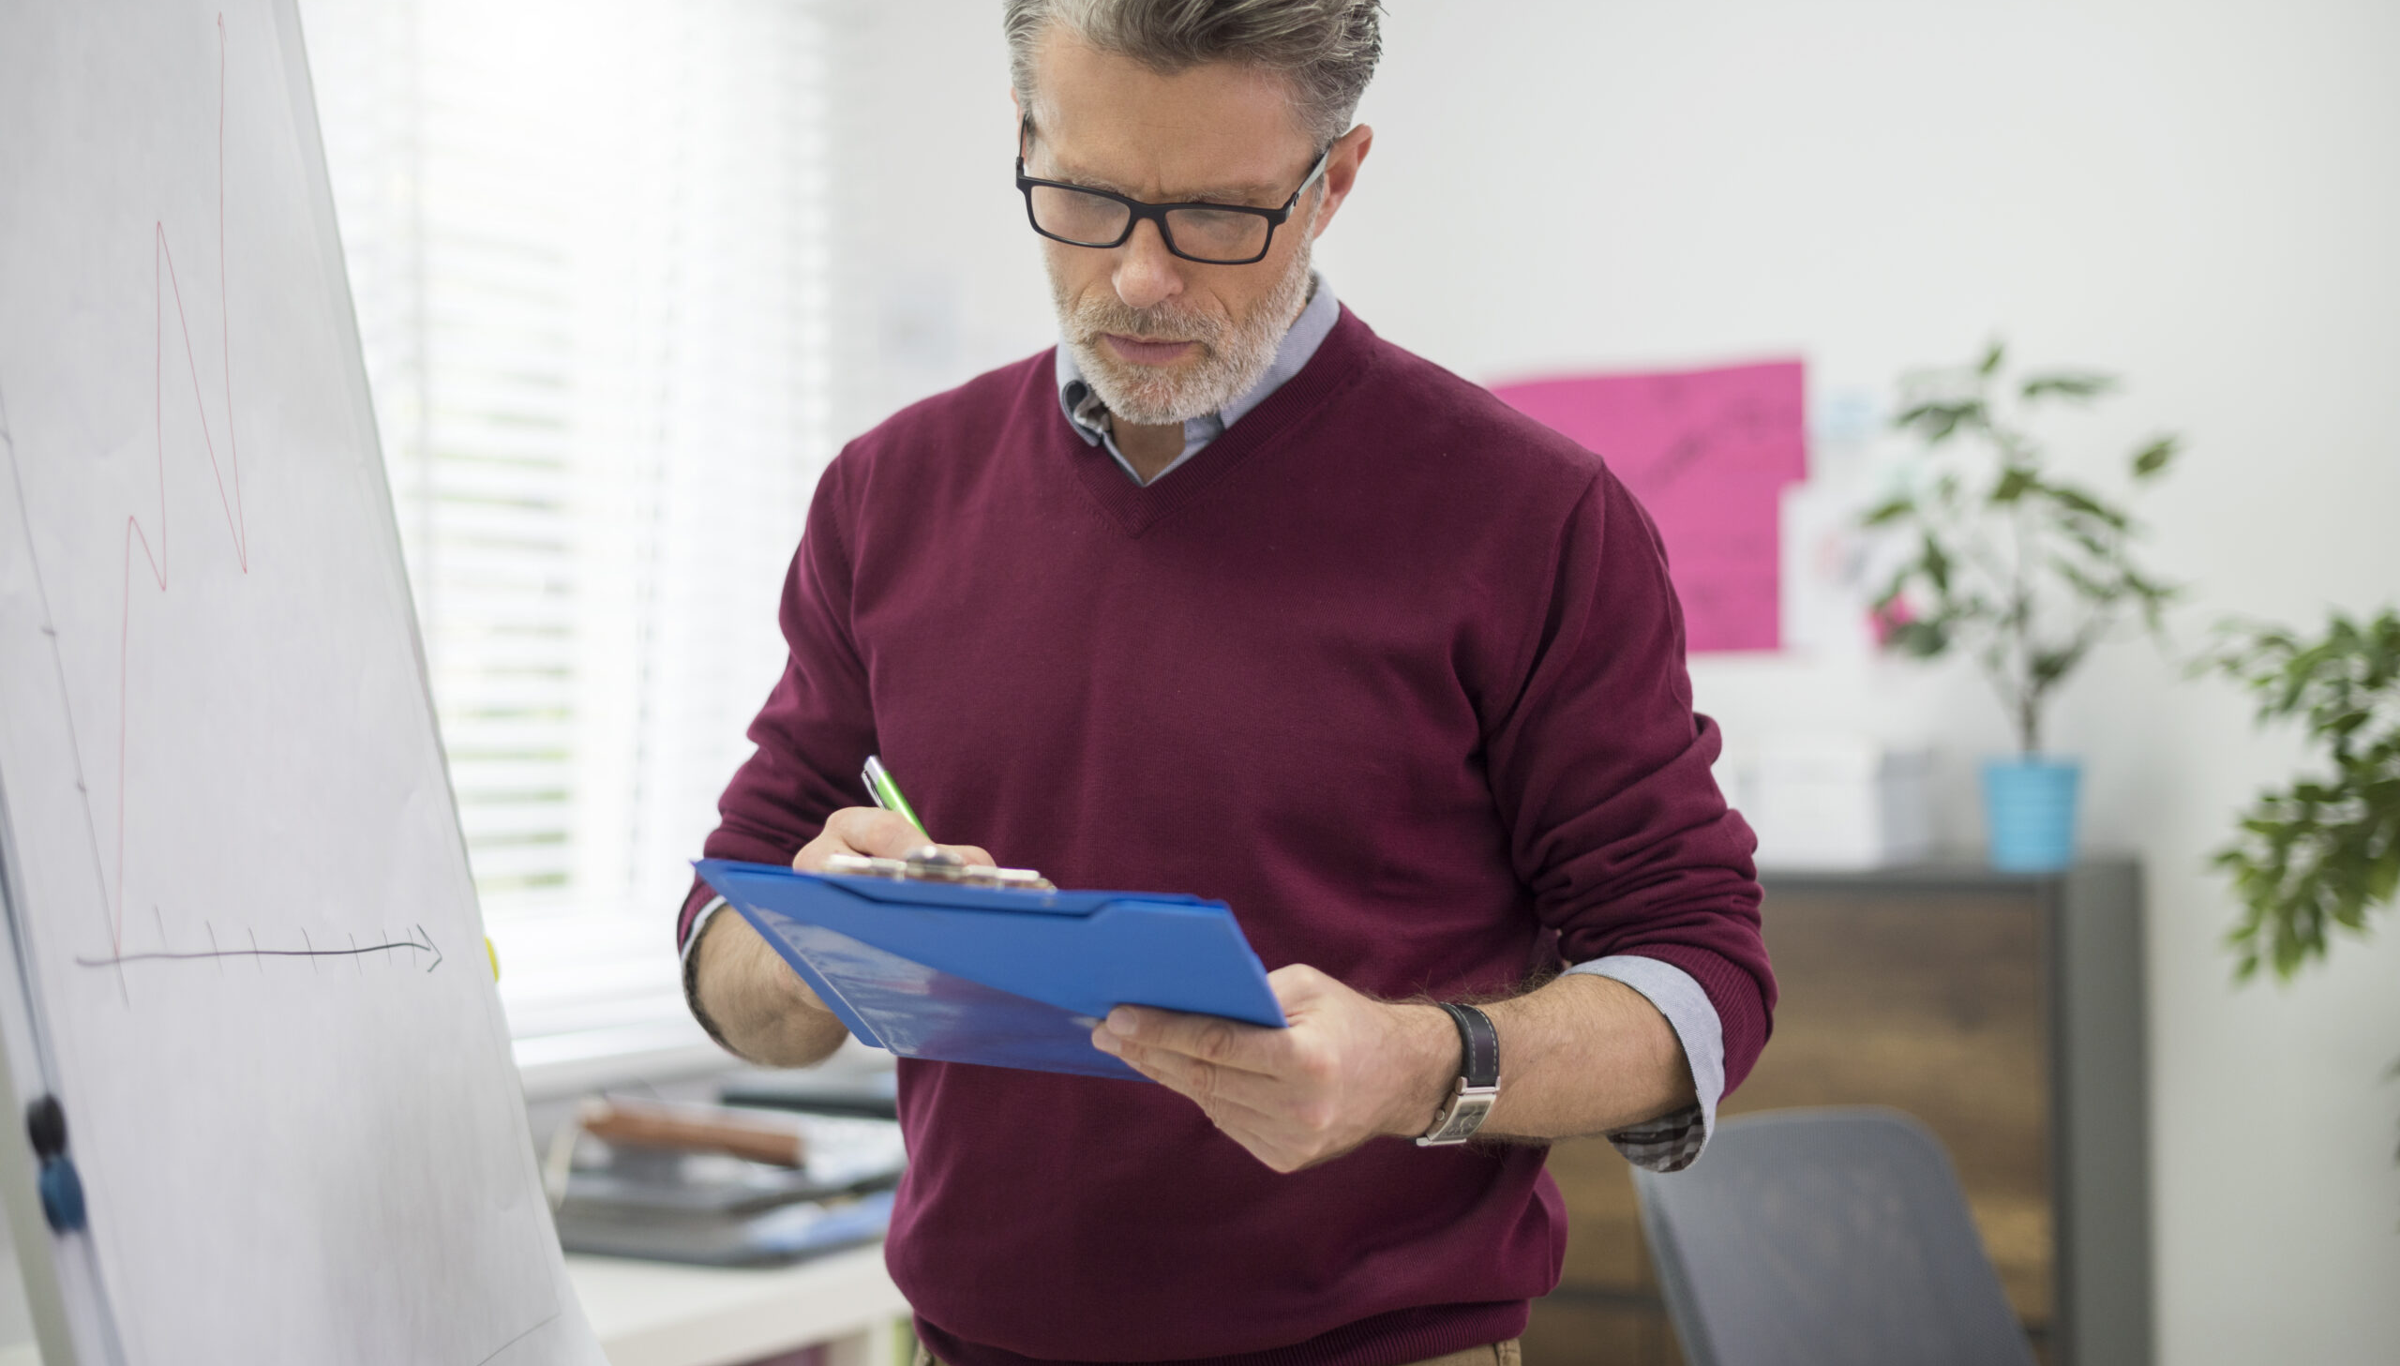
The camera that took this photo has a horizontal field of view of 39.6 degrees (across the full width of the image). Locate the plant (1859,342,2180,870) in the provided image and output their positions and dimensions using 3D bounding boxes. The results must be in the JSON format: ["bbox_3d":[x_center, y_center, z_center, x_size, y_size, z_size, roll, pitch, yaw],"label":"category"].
[{"bbox_3d":[0.861,-0.080,3.500,0.335,0.550,0.320,-1,-2,24],"label":"plant"}]

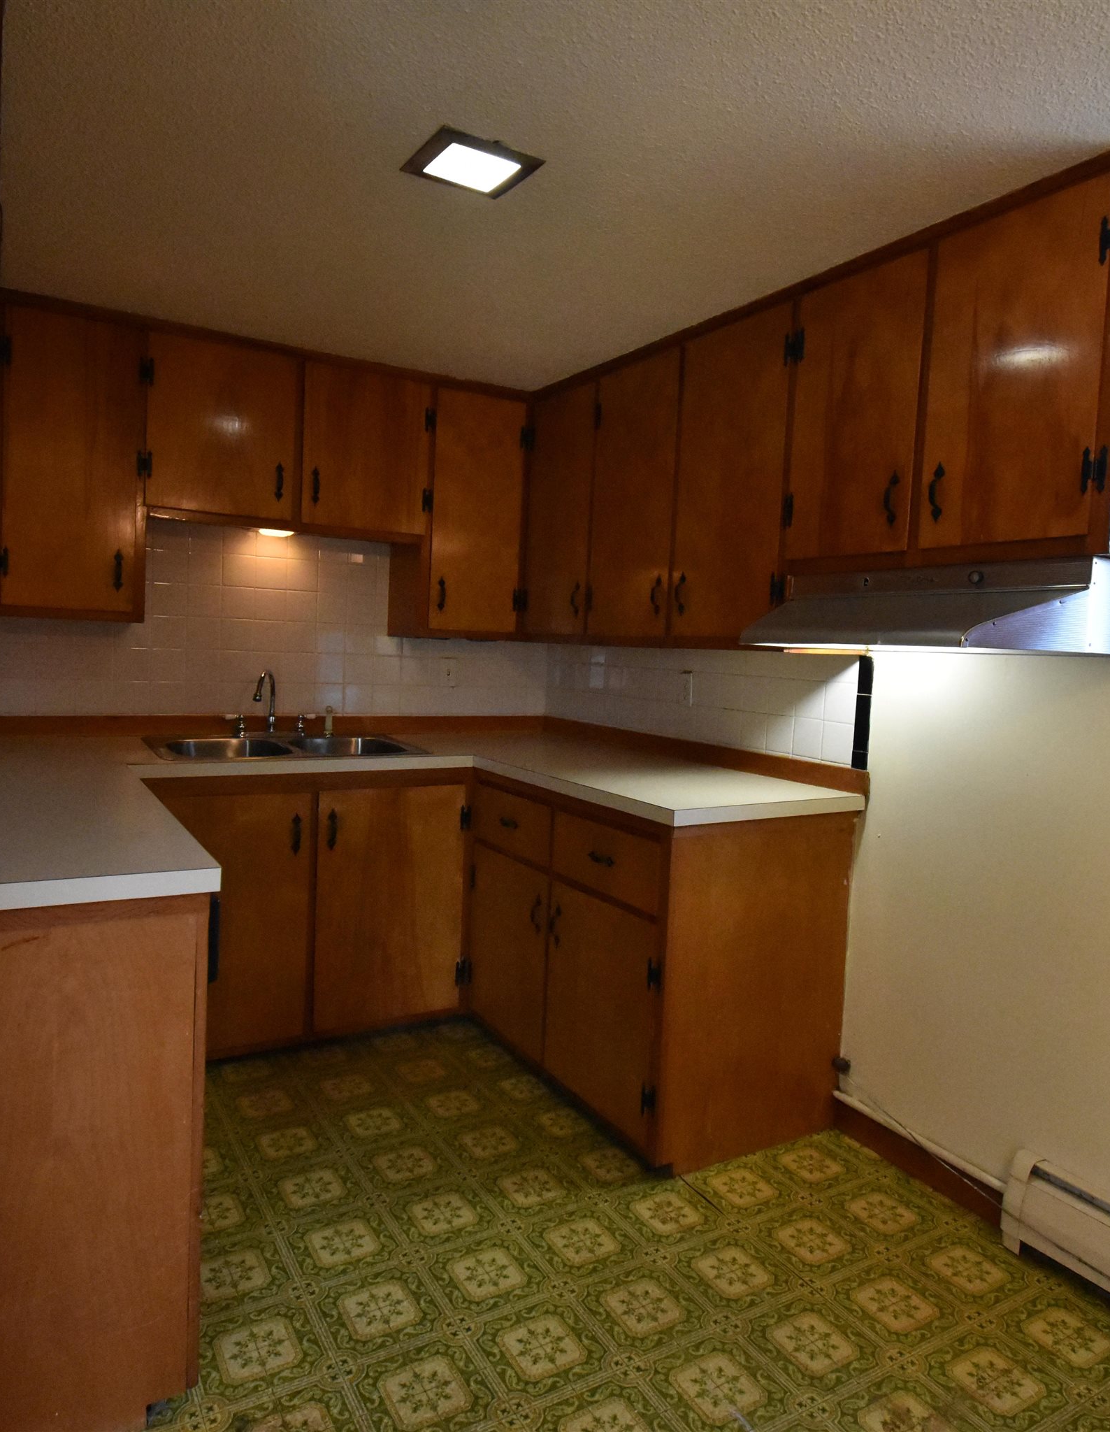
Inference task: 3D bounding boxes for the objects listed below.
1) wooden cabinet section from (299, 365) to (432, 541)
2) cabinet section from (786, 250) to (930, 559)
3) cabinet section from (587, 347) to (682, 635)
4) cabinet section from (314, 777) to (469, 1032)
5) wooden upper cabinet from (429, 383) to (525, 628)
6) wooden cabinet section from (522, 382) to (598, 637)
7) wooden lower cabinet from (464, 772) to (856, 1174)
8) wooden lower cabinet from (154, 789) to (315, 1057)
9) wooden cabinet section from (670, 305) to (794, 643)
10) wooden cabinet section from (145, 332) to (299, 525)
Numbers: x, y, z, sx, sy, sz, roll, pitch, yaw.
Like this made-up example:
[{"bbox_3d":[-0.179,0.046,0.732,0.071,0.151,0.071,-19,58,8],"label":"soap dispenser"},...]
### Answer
[{"bbox_3d":[-0.709,-0.892,3.102,0.440,0.515,0.326,-1,6,-31],"label":"wooden cabinet section"},{"bbox_3d":[0.805,-0.673,2.091,0.334,0.625,0.360,-1,6,-31],"label":"cabinet section"},{"bbox_3d":[0.371,-0.651,2.805,0.334,0.820,0.420,-1,6,-31],"label":"cabinet section"},{"bbox_3d":[-0.675,0.579,3.128,0.510,0.785,0.582,-1,6,-31],"label":"cabinet section"},{"bbox_3d":[-0.349,-0.728,3.380,0.395,0.867,0.305,0,5,-32],"label":"wooden upper cabinet"},{"bbox_3d":[0.143,-0.696,3.179,0.334,0.835,0.440,-1,6,-31],"label":"wooden cabinet section"},{"bbox_3d":[0.268,0.654,2.755,0.640,0.888,1.028,0,5,-32],"label":"wooden lower cabinet"},{"bbox_3d":[-1.101,0.573,2.839,0.500,0.845,0.610,0,5,-32],"label":"wooden lower cabinet"},{"bbox_3d":[0.595,-0.609,2.438,0.334,0.820,0.425,-1,6,-31],"label":"wooden cabinet section"},{"bbox_3d":[-1.088,-0.886,2.872,0.437,0.520,0.326,-1,6,-31],"label":"wooden cabinet section"}]

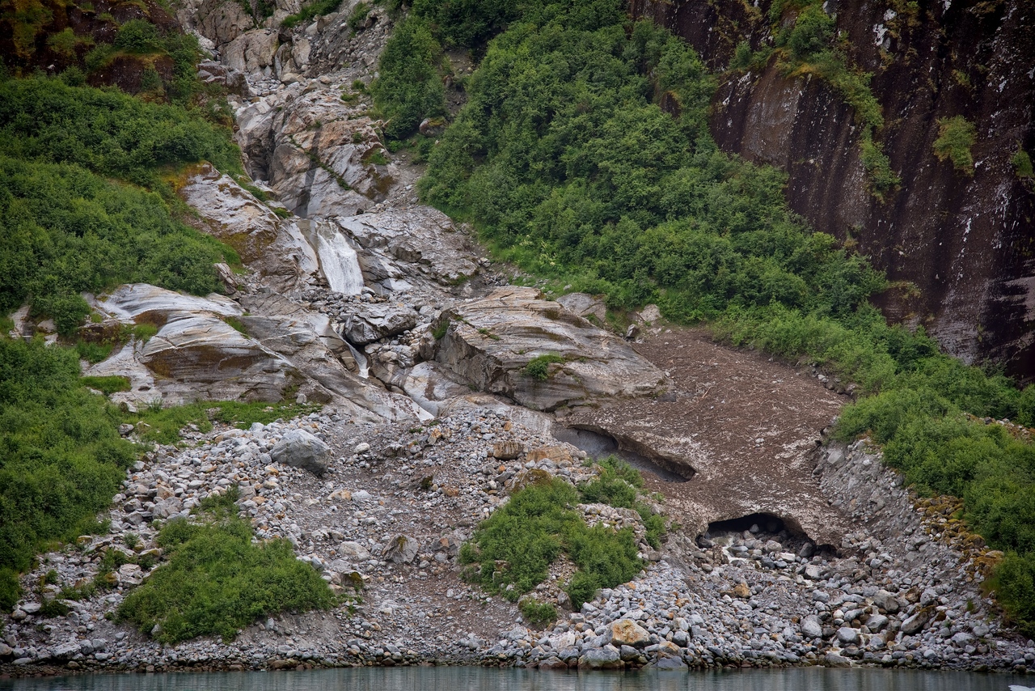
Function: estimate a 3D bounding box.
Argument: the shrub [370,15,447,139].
[{"bbox_3d":[-5.800,-14.300,150.000,4.000,6.200,4.000,0,-4,0],"label":"shrub"}]

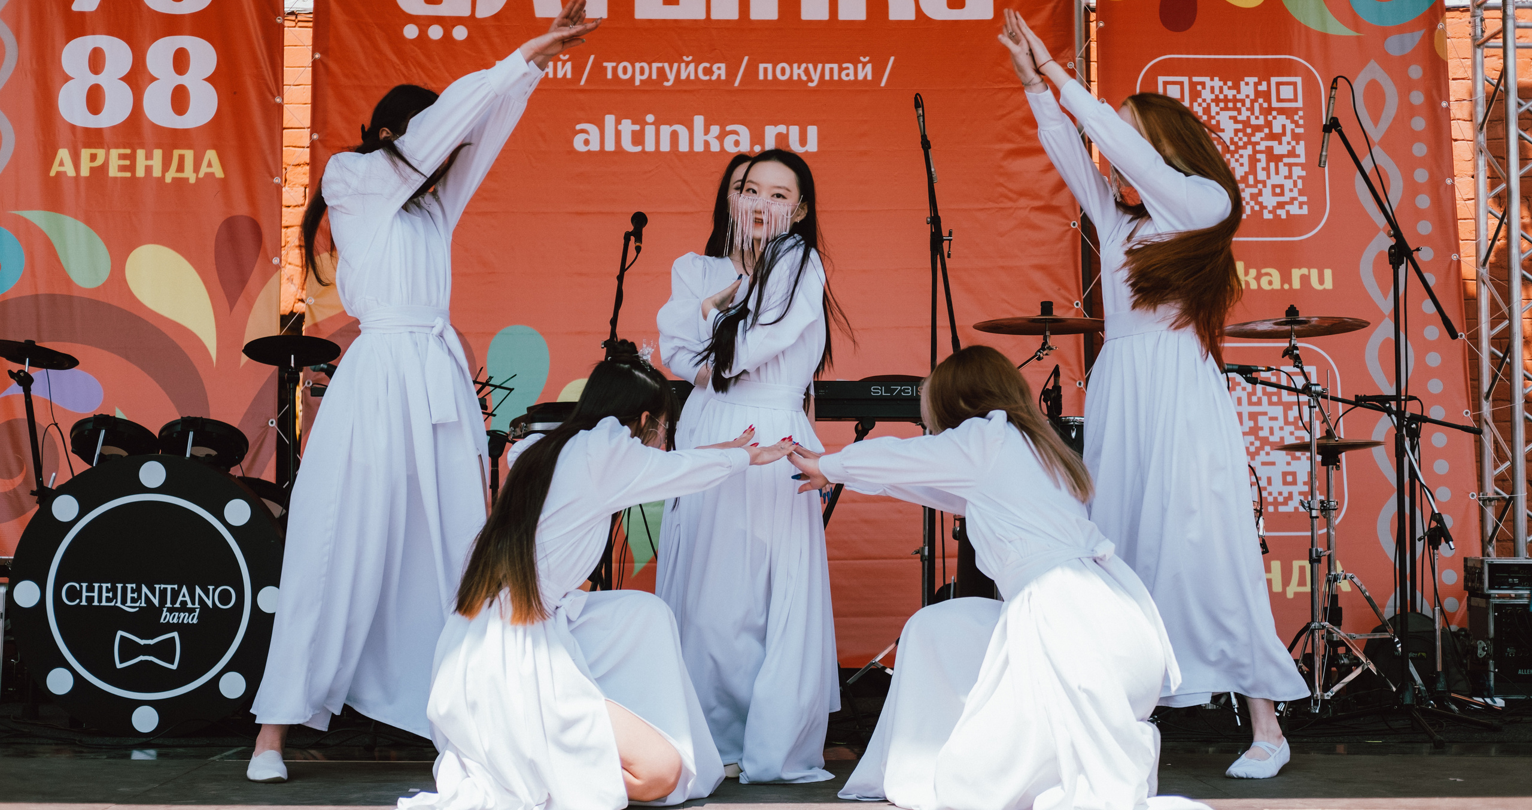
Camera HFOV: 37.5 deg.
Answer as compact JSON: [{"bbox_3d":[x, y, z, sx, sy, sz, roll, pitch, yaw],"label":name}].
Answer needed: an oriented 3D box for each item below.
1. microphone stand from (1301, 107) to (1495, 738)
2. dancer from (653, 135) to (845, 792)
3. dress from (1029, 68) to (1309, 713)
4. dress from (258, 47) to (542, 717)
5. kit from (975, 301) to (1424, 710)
[{"bbox_3d":[1.869,0.035,6.727,0.550,1.840,0.530,0,-3,0],"label":"microphone stand"},{"bbox_3d":[-0.033,0.136,5.400,0.440,1.500,0.440,-2,-4,36],"label":"dancer"},{"bbox_3d":[0.940,-0.021,5.411,0.620,1.480,0.600,3,-5,-44],"label":"dress"},{"bbox_3d":[-0.866,-0.029,5.309,0.600,1.590,0.500,-2,-4,38],"label":"dress"},{"bbox_3d":[1.310,0.326,7.213,1.550,1.320,1.300,0,-3,0],"label":"kit"}]

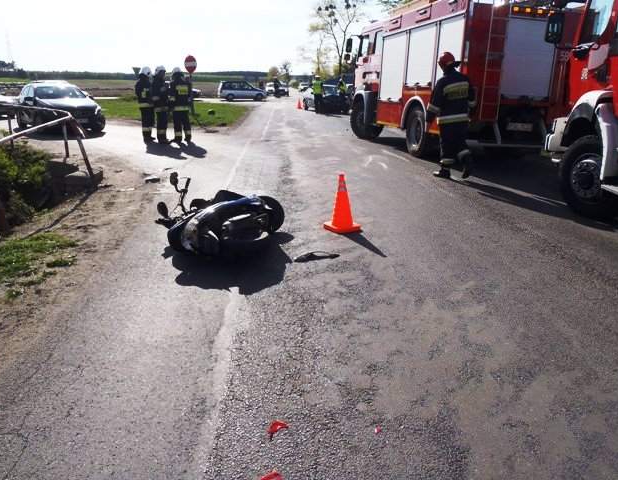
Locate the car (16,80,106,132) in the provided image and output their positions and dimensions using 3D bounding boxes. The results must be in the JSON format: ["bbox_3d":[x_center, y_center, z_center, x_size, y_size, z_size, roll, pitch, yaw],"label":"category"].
[{"bbox_3d":[-8.150,-4.354,16.808,1.790,1.550,4.360,-13,21,-38],"label":"car"}]

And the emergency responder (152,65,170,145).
[{"bbox_3d":[-3.715,-3.360,12.951,0.440,1.860,0.540,-3,17,-11],"label":"emergency responder"}]

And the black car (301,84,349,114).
[{"bbox_3d":[0.820,-7.653,27.877,1.720,1.460,4.100,-3,17,-10],"label":"black car"}]

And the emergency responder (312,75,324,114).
[{"bbox_3d":[0.422,-7.192,25.718,0.600,1.820,0.420,0,17,0],"label":"emergency responder"}]

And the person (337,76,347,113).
[{"bbox_3d":[1.647,-7.037,25.073,0.420,1.800,0.550,8,18,24],"label":"person"}]

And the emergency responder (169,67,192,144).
[{"bbox_3d":[-3.269,-3.411,13.168,0.560,1.840,0.420,-11,20,-33],"label":"emergency responder"}]

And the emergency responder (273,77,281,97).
[{"bbox_3d":[-2.930,-14.240,48.452,0.600,1.800,0.450,6,18,19],"label":"emergency responder"}]

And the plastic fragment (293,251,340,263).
[{"bbox_3d":[0.066,0.128,4.476,0.410,0.060,0.140,-6,18,-18],"label":"plastic fragment"}]

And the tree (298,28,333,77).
[{"bbox_3d":[0.879,-22.704,66.270,4.800,7.800,4.800,0,17,0],"label":"tree"}]

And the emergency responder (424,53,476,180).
[{"bbox_3d":[2.184,-1.894,7.993,0.620,1.880,0.560,-11,20,-33],"label":"emergency responder"}]

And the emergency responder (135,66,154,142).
[{"bbox_3d":[-4.191,-3.420,13.188,0.430,1.840,0.540,-11,20,-33],"label":"emergency responder"}]

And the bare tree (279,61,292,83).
[{"bbox_3d":[-5.193,-36.244,114.410,2.800,6.480,2.800,0,17,0],"label":"bare tree"}]

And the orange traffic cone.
[{"bbox_3d":[0.336,-0.393,5.280,0.310,0.595,0.310,8,18,24],"label":"orange traffic cone"}]

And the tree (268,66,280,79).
[{"bbox_3d":[-7.858,-35.646,114.589,2.800,5.230,2.800,0,17,0],"label":"tree"}]

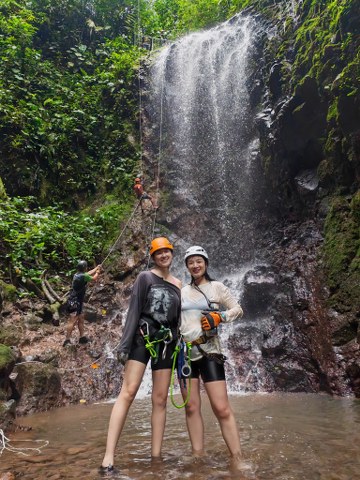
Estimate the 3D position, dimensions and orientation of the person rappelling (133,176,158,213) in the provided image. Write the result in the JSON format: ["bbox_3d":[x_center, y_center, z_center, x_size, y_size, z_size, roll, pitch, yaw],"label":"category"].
[{"bbox_3d":[-1.260,-1.735,12.424,0.850,1.380,0.550,9,-14,-39],"label":"person rappelling"}]

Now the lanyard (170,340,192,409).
[{"bbox_3d":[0.012,0.942,2.337,0.155,0.440,0.100,0,-11,0],"label":"lanyard"}]

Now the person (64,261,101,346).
[{"bbox_3d":[-2.000,1.220,6.639,0.500,1.680,0.660,-10,-15,44],"label":"person"}]

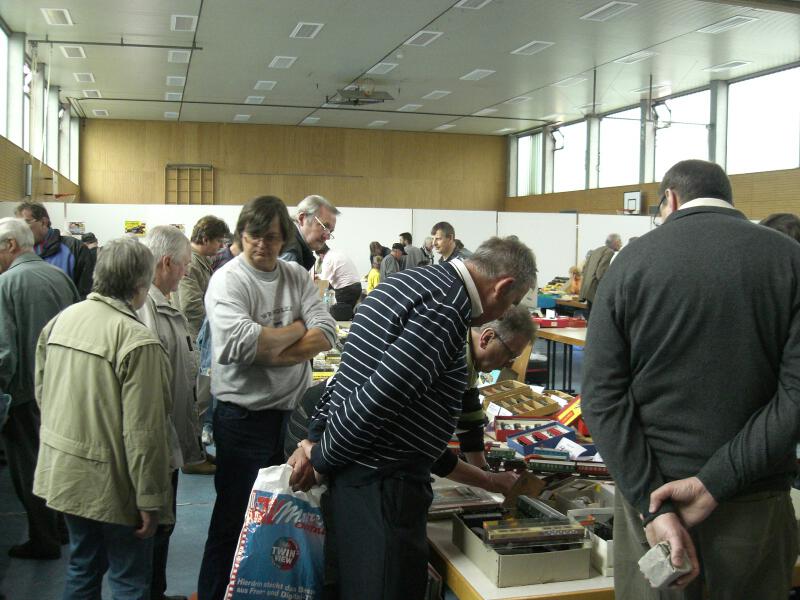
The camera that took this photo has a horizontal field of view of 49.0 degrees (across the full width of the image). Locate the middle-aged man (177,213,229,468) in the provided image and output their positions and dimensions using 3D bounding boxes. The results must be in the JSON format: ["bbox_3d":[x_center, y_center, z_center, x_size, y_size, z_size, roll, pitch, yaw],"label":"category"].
[{"bbox_3d":[-1.326,0.303,5.963,0.420,1.760,0.520,-1,4,-20],"label":"middle-aged man"}]

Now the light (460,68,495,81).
[{"bbox_3d":[2.403,-6.980,27.047,0.620,0.100,1.600,0,4,-16],"label":"light"}]

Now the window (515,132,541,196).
[{"bbox_3d":[6.047,-6.350,41.005,0.150,2.650,2.900,0,4,-16],"label":"window"}]

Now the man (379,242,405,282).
[{"bbox_3d":[-0.158,-0.122,13.655,0.420,1.530,0.500,-2,5,-30],"label":"man"}]

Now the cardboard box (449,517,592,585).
[{"bbox_3d":[0.332,0.684,2.466,0.260,0.090,0.355,0,4,-16],"label":"cardboard box"}]

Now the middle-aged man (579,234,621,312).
[{"bbox_3d":[2.782,-0.080,12.362,0.520,1.720,0.520,-1,4,-22],"label":"middle-aged man"}]

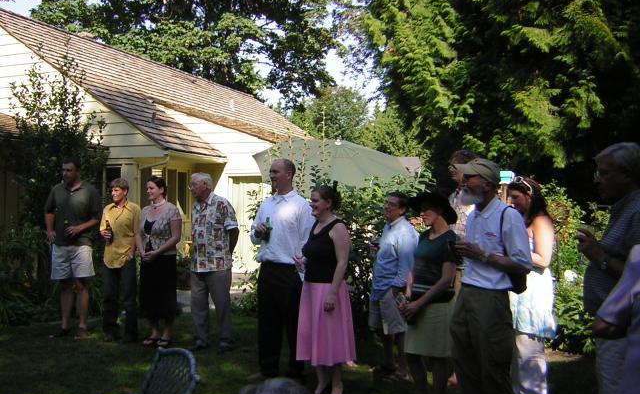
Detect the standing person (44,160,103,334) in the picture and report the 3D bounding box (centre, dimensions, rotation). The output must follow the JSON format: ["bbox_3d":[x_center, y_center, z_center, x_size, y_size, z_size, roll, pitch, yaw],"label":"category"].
[{"bbox_3d":[-2.560,0.500,6.820,0.580,1.820,0.380,2,0,-6],"label":"standing person"}]

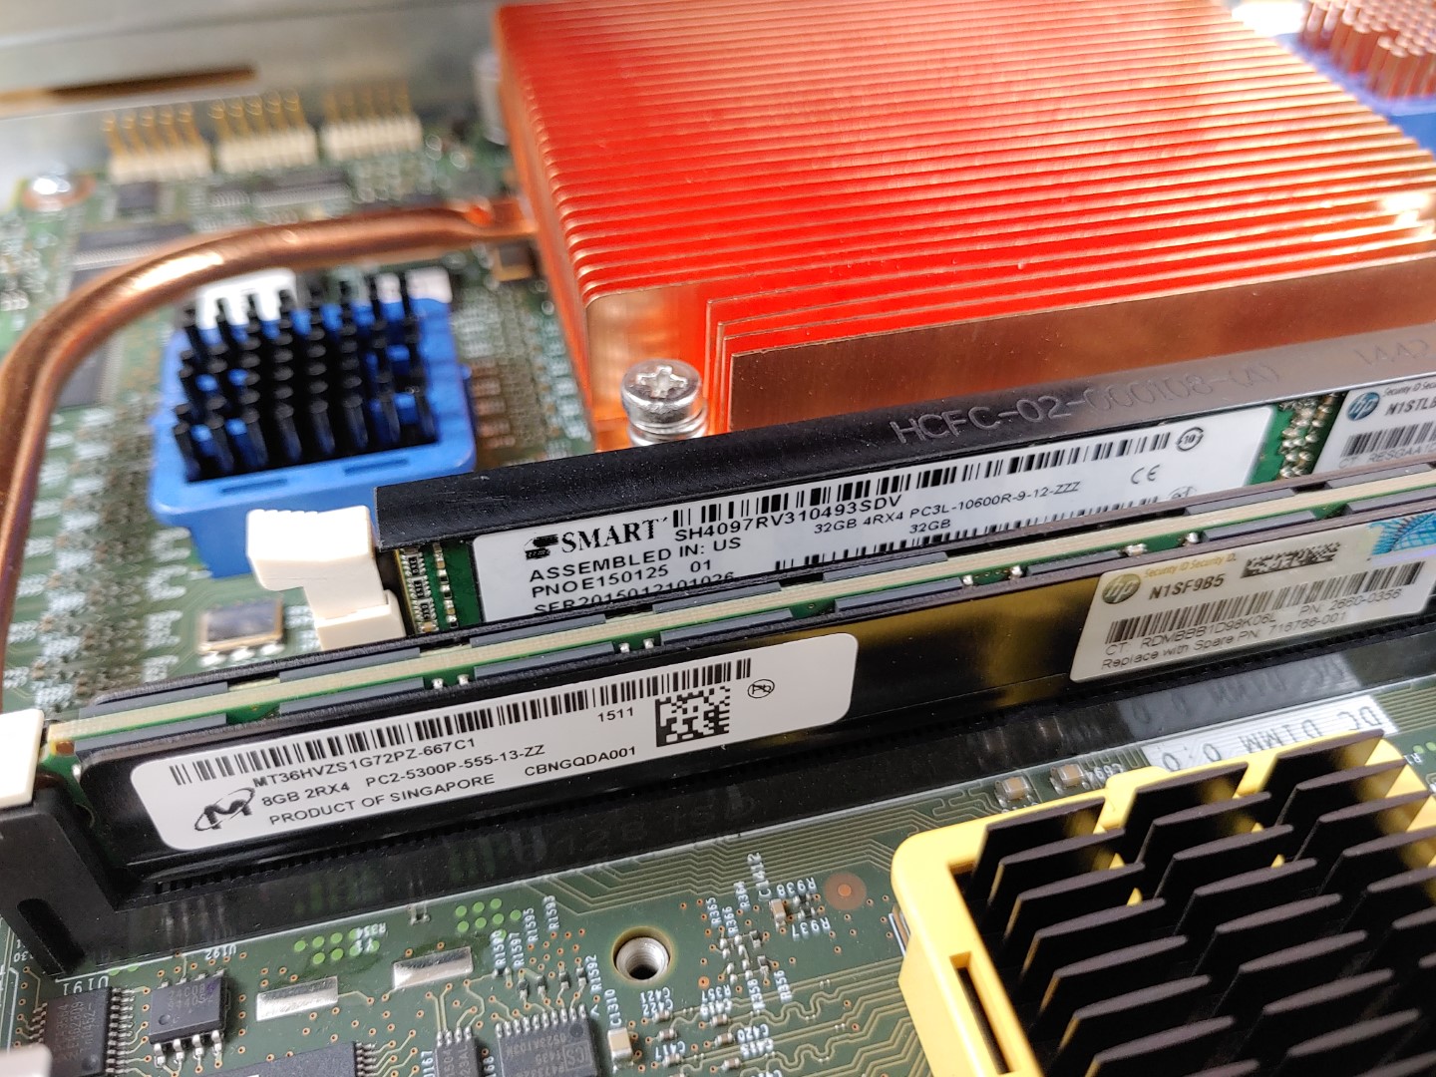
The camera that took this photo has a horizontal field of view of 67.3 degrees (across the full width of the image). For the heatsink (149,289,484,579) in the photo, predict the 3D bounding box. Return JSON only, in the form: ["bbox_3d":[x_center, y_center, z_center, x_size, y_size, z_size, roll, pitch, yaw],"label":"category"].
[{"bbox_3d":[-0.041,-0.014,0.111,0.030,0.015,0.030,-10,46,-10],"label":"heatsink"}]

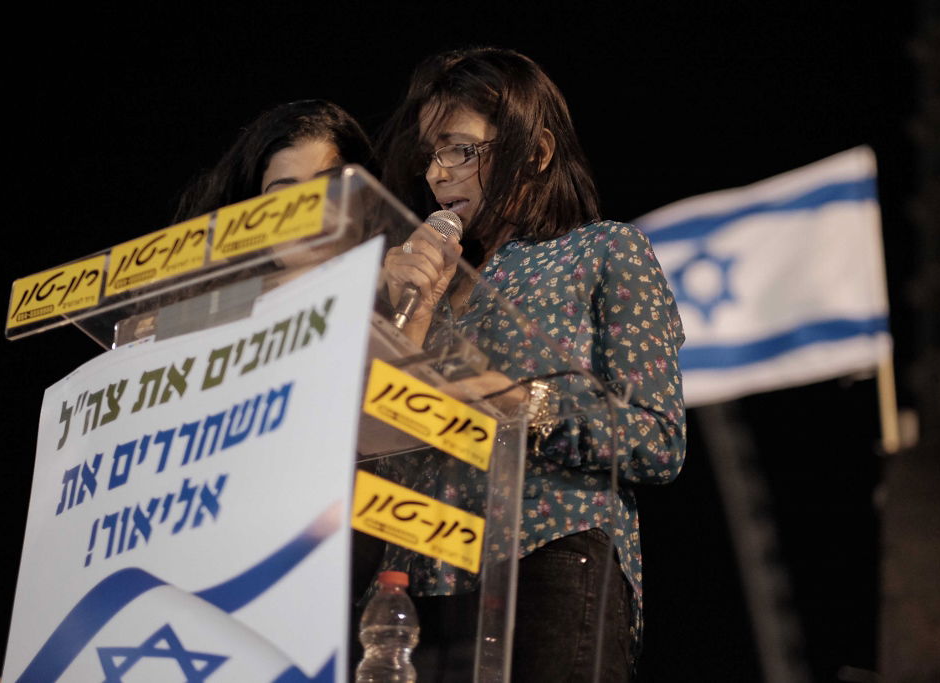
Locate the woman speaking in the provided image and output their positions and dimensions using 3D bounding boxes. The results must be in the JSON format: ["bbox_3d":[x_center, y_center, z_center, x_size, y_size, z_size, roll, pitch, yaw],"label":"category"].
[{"bbox_3d":[0.036,0.374,2.865,0.400,1.600,0.450,19,-24,-38],"label":"woman speaking"}]

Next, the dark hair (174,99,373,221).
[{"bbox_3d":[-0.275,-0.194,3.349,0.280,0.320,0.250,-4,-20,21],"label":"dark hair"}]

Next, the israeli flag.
[{"bbox_3d":[0.815,-0.180,8.100,1.170,0.870,0.160,-7,-19,9],"label":"israeli flag"}]

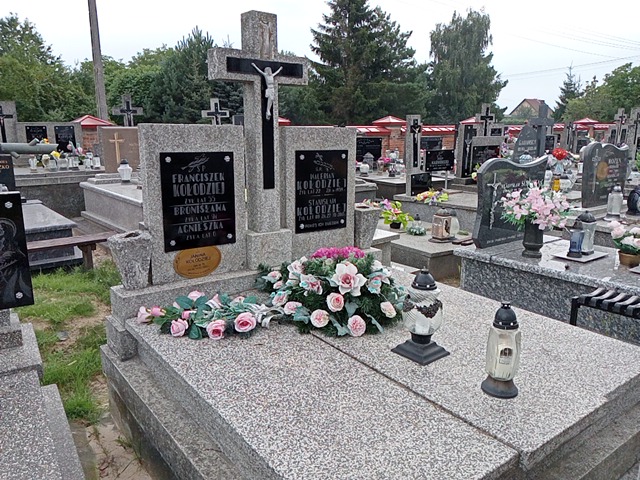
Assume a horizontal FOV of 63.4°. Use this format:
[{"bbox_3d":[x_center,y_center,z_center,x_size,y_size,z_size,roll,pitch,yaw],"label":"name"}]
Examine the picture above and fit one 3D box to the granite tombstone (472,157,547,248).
[{"bbox_3d":[1.631,-0.334,4.397,0.883,0.710,0.075,-9,15,-34],"label":"granite tombstone"}]

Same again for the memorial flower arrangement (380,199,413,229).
[{"bbox_3d":[0.782,-0.267,5.285,0.320,0.295,0.300,-3,14,-14],"label":"memorial flower arrangement"}]

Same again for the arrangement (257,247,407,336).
[{"bbox_3d":[0.059,0.206,2.639,0.720,0.300,0.660,-4,14,-17],"label":"arrangement"}]

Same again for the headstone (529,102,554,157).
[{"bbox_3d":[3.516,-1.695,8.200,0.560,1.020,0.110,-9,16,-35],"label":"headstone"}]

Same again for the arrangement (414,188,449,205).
[{"bbox_3d":[1.243,-0.493,5.756,0.320,0.150,0.280,-9,16,-35],"label":"arrangement"}]

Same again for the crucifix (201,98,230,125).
[{"bbox_3d":[-1.996,-2.255,10.168,0.490,1.000,0.150,-9,16,-36],"label":"crucifix"}]

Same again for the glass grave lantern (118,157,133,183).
[{"bbox_3d":[-2.823,-1.002,7.500,0.195,0.339,0.195,-4,14,-20],"label":"glass grave lantern"}]

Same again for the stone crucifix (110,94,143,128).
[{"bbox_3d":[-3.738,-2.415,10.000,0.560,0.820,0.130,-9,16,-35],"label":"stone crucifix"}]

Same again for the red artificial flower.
[{"bbox_3d":[2.927,-1.040,6.300,0.175,0.140,0.160,1,13,1],"label":"red artificial flower"}]

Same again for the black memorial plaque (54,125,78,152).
[{"bbox_3d":[-4.194,-1.657,8.551,0.290,0.420,0.030,-9,16,-36],"label":"black memorial plaque"}]

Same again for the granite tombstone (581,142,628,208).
[{"bbox_3d":[2.922,-0.684,5.324,0.860,0.630,0.080,-9,16,-35],"label":"granite tombstone"}]

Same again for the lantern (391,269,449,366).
[{"bbox_3d":[0.426,0.297,2.135,0.175,0.355,0.175,-9,16,-35],"label":"lantern"}]

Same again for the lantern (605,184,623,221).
[{"bbox_3d":[2.830,-0.362,4.943,0.140,0.328,0.140,8,15,29],"label":"lantern"}]

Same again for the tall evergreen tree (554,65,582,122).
[{"bbox_3d":[19.630,-10.601,40.249,2.700,5.501,2.700,7,15,24],"label":"tall evergreen tree"}]

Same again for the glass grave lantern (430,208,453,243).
[{"bbox_3d":[1.212,-0.151,5.125,0.170,0.320,0.170,-9,16,-35],"label":"glass grave lantern"}]

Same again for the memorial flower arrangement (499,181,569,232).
[{"bbox_3d":[1.525,-0.233,3.663,0.460,0.330,0.420,-9,16,-35],"label":"memorial flower arrangement"}]

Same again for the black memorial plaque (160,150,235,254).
[{"bbox_3d":[-0.633,-0.206,2.725,0.400,0.500,0.025,-9,16,-36],"label":"black memorial plaque"}]

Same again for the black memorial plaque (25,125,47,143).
[{"bbox_3d":[-4.527,-1.605,8.307,0.290,0.420,0.030,-9,16,-36],"label":"black memorial plaque"}]

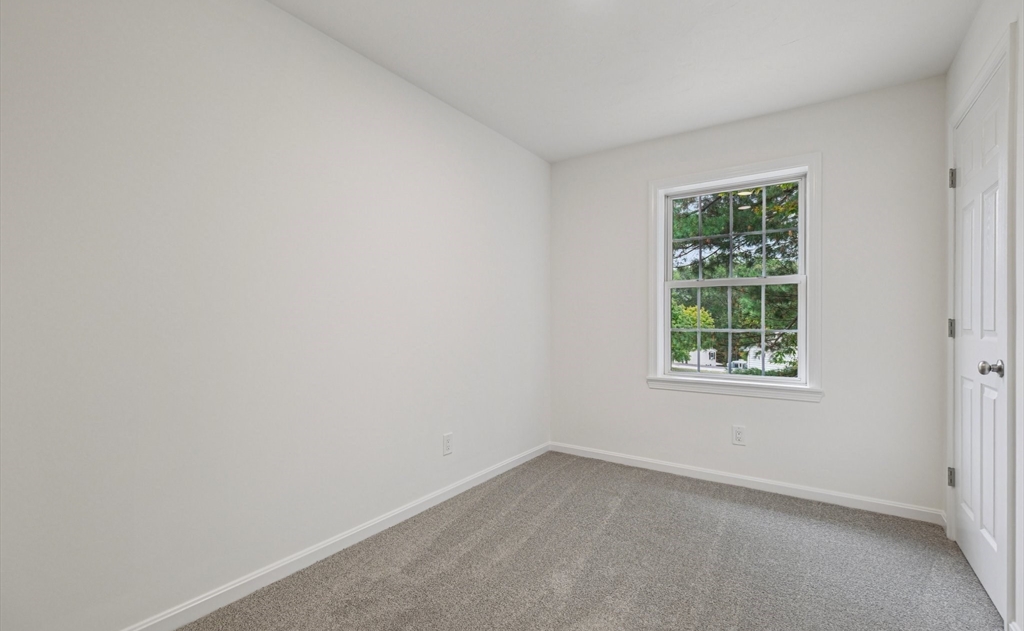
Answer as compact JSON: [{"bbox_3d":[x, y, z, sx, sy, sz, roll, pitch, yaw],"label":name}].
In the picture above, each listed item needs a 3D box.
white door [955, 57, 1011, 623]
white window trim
[{"bbox_3d":[1.989,0.091,1.806,0.050,2.030,0.700,0,0,36],"label":"white door"},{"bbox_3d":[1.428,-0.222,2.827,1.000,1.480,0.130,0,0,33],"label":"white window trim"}]

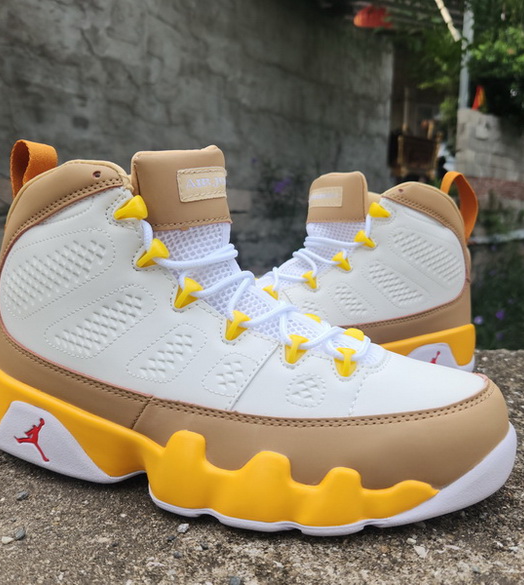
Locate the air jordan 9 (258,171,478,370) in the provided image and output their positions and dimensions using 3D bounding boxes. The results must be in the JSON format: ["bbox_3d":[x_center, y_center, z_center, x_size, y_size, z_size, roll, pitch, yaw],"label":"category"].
[{"bbox_3d":[0.039,-0.012,0.424,0.300,0.176,0.108,-1,10,-13],"label":"air jordan 9"}]

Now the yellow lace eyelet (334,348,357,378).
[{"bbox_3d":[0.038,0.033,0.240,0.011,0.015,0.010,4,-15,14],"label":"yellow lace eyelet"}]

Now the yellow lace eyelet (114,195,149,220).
[{"bbox_3d":[-0.065,-0.041,0.255,0.015,0.013,0.010,4,10,14],"label":"yellow lace eyelet"}]

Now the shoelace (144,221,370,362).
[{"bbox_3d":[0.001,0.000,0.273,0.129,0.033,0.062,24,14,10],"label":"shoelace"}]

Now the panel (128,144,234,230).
[{"bbox_3d":[-0.039,-0.056,0.275,0.032,0.045,0.074,4,10,14],"label":"panel"}]

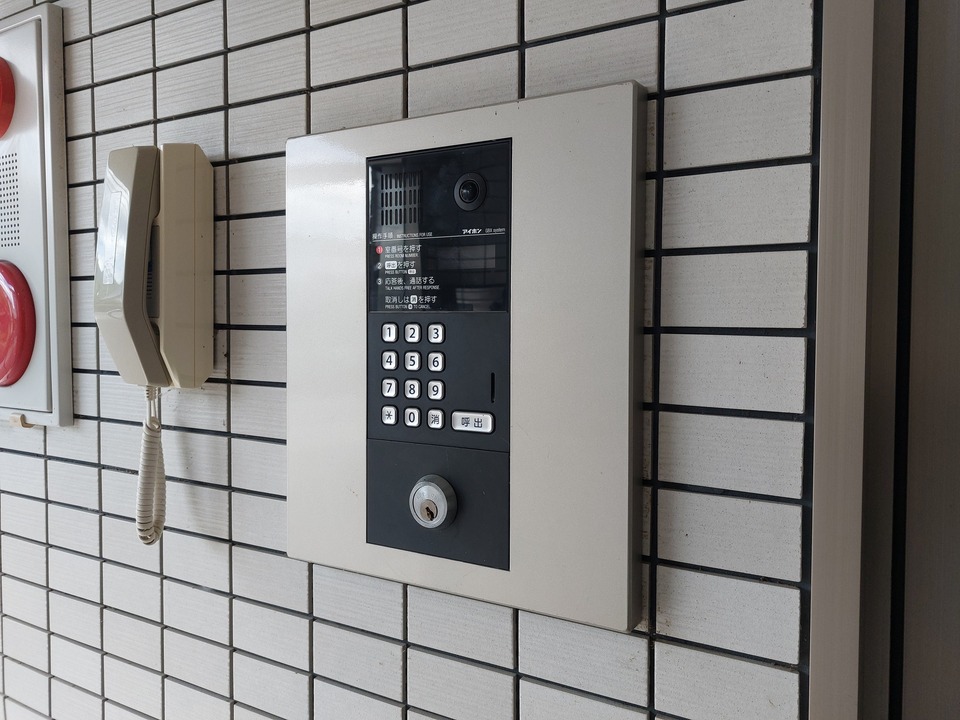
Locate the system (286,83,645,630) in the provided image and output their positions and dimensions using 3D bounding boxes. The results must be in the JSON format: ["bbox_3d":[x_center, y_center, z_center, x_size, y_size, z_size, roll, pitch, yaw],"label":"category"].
[{"bbox_3d":[-0.025,-0.004,0.495,0.287,0.344,0.027,2,3,28],"label":"system"}]

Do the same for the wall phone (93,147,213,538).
[{"bbox_3d":[-0.296,-0.013,0.604,0.060,0.359,0.086,2,3,28],"label":"wall phone"}]

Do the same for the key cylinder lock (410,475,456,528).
[{"bbox_3d":[-0.036,0.104,0.483,0.040,0.040,0.009,2,3,28],"label":"key cylinder lock"}]

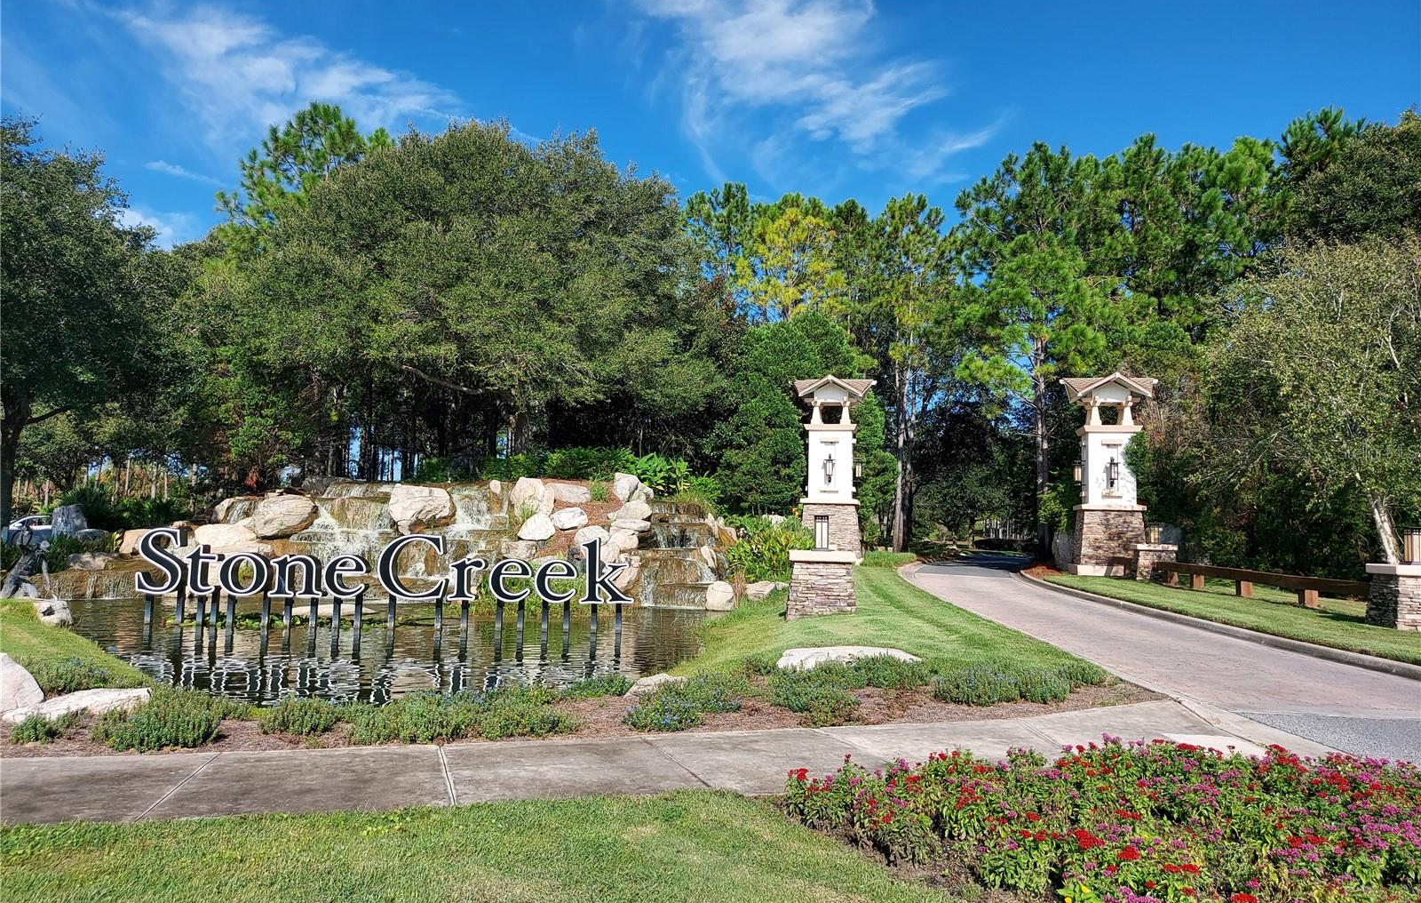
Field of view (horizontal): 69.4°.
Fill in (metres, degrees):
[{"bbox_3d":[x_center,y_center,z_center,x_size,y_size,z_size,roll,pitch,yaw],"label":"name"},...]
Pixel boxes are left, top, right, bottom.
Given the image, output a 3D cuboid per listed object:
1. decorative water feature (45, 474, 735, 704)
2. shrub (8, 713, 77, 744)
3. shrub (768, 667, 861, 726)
[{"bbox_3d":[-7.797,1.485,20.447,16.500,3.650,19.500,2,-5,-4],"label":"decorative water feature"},{"bbox_3d":[-4.568,1.863,7.020,0.440,0.230,0.400,4,-6,-32],"label":"shrub"},{"bbox_3d":[0.915,2.120,8.955,0.820,0.300,1.050,1,-5,5],"label":"shrub"}]

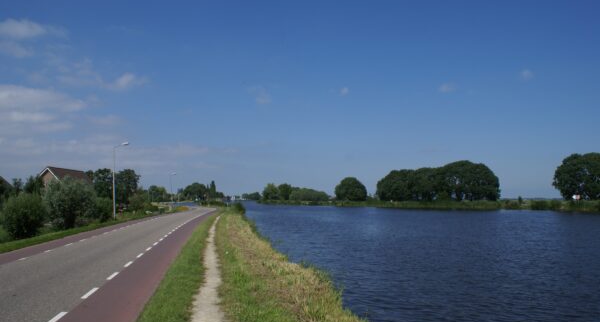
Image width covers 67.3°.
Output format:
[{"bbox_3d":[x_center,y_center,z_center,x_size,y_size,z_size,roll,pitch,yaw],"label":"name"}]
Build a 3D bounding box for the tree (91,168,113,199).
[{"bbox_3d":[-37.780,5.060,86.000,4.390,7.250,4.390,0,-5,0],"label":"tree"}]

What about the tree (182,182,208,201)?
[{"bbox_3d":[-55.515,16.912,239.431,13.600,10.800,12.500,0,-5,0],"label":"tree"}]

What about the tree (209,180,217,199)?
[{"bbox_3d":[-48.432,16.950,249.465,4.200,12.200,4.200,0,-5,0],"label":"tree"}]

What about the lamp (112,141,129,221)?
[{"bbox_3d":[-16.109,1.829,40.492,1.450,7.020,0.320,1,-5,-11],"label":"lamp"}]

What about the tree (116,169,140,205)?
[{"bbox_3d":[-31.290,4.910,82.000,4.550,7.100,4.550,0,-5,0],"label":"tree"}]

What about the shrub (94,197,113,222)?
[{"bbox_3d":[-16.081,4.035,36.790,1.600,2.150,1.600,0,-5,0],"label":"shrub"}]

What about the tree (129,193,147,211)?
[{"bbox_3d":[-21.630,5.560,60.000,2.400,2.730,2.400,0,-5,0],"label":"tree"}]

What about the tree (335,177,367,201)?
[{"bbox_3d":[20.130,11.702,179.658,12.600,11.300,12.200,0,-5,0],"label":"tree"}]

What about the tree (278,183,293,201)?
[{"bbox_3d":[-7.340,15.680,228.000,8.090,9.610,8.090,0,-5,0],"label":"tree"}]

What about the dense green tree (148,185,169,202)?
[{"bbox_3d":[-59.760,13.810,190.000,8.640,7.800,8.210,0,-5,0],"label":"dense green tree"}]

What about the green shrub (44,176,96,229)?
[{"bbox_3d":[-14.955,2.793,29.369,3.300,3.450,3.200,0,-5,0],"label":"green shrub"}]

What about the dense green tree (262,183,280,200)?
[{"bbox_3d":[-15.180,16.510,240.000,9.590,10.120,9.590,0,-5,0],"label":"dense green tree"}]

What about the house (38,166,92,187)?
[{"bbox_3d":[-43.141,5.821,83.809,8.500,8.200,12.000,0,-5,3],"label":"house"}]

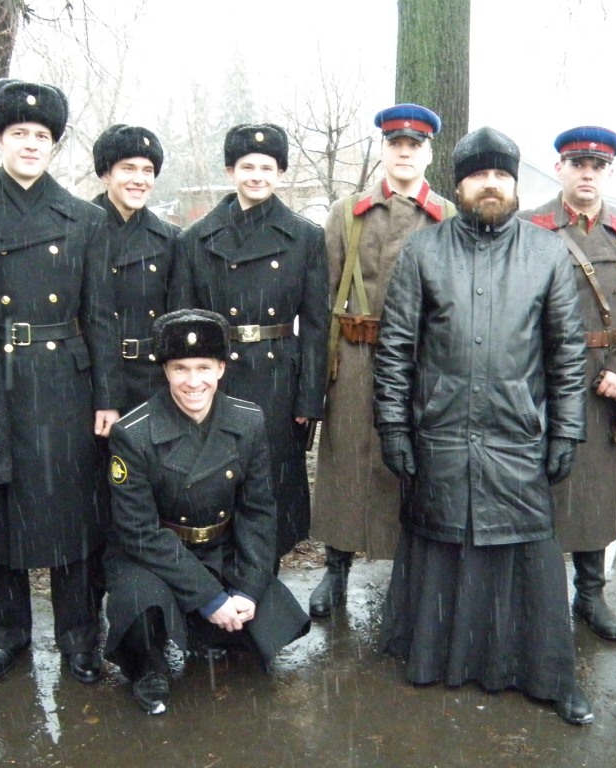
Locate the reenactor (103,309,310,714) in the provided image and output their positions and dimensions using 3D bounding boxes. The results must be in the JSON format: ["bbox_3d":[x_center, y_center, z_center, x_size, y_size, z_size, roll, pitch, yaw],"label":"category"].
[{"bbox_3d":[-0.329,0.349,2.493,0.620,1.200,0.680,0,10,-6],"label":"reenactor"}]

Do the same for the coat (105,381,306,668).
[{"bbox_3d":[-0.357,0.516,2.581,0.660,0.980,0.600,-3,10,-18],"label":"coat"}]

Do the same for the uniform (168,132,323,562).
[{"bbox_3d":[-0.218,0.014,2.862,0.570,1.878,0.380,-1,10,-5],"label":"uniform"}]

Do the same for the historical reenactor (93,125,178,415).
[{"bbox_3d":[-0.610,0.042,2.739,0.560,1.840,0.380,-4,13,-18],"label":"historical reenactor"}]

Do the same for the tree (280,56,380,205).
[{"bbox_3d":[0.342,-2.492,10.735,1.700,4.100,1.600,1,9,0],"label":"tree"}]

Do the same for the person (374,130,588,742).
[{"bbox_3d":[0.548,0.134,2.415,0.660,1.789,0.470,2,10,13],"label":"person"}]

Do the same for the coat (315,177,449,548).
[{"bbox_3d":[0.307,-0.054,2.829,0.580,1.340,0.400,1,10,4],"label":"coat"}]

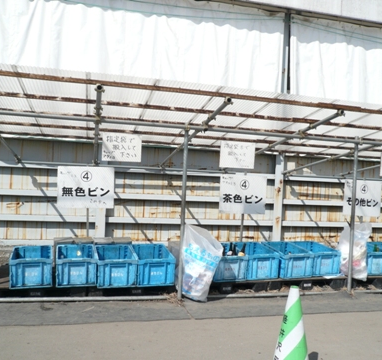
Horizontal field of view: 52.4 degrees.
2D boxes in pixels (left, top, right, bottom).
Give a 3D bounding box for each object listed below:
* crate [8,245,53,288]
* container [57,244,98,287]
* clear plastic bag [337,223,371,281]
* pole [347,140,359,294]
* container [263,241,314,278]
[{"bbox_3d":[-1.723,0.923,4.215,0.405,0.295,0.605,2,3,-21],"label":"crate"},{"bbox_3d":[-1.393,1.034,4.713,0.440,0.320,0.675,2,1,-16],"label":"container"},{"bbox_3d":[2.265,0.991,5.380,0.370,0.750,0.300,2,1,-15],"label":"clear plastic bag"},{"bbox_3d":[1.966,0.456,4.707,0.050,1.830,0.050,2,0,-14],"label":"pole"},{"bbox_3d":[1.242,1.041,5.086,0.405,0.295,0.605,2,3,-17],"label":"container"}]

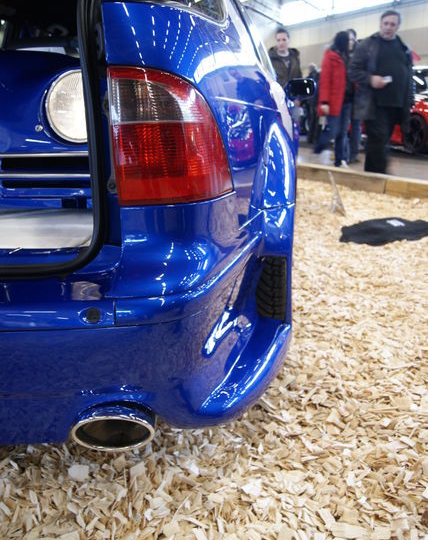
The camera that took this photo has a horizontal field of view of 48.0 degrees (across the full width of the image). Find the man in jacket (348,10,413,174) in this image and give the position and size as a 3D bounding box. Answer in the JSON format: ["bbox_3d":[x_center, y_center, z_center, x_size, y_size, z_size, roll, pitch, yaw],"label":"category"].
[{"bbox_3d":[1.855,-1.913,5.347,0.580,1.750,0.400,-11,21,-23],"label":"man in jacket"}]

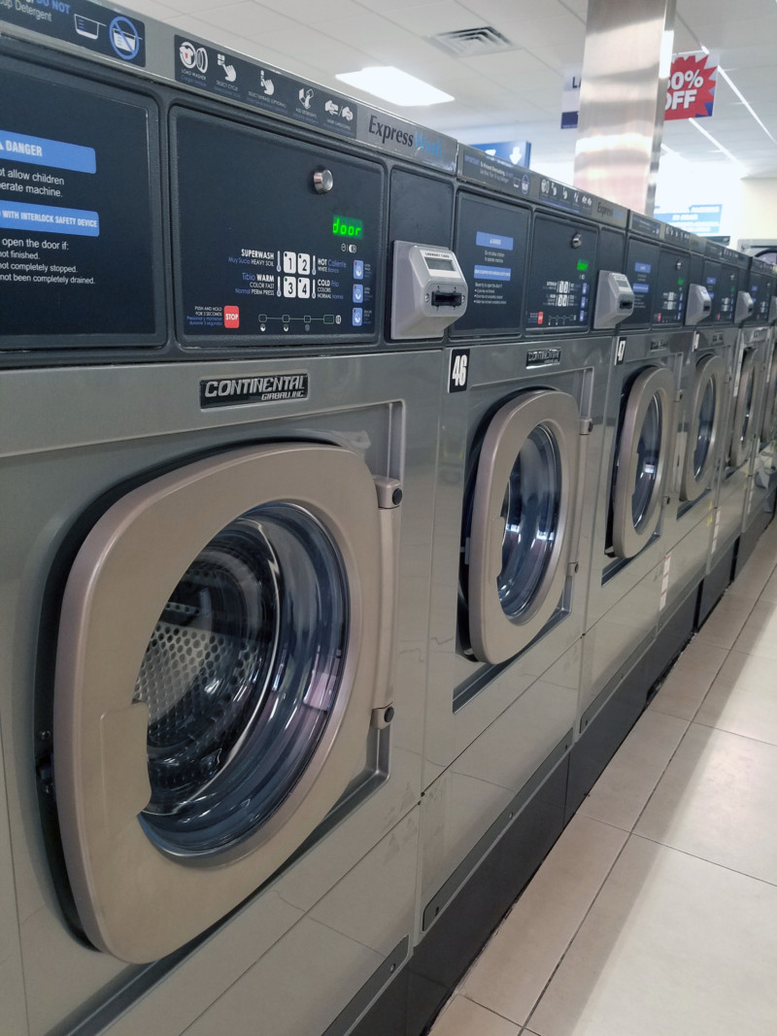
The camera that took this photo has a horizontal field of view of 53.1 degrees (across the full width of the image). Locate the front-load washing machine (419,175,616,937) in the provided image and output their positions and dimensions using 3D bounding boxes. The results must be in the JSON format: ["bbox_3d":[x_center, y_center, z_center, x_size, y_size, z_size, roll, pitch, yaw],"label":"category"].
[{"bbox_3d":[-0.055,-0.021,1.496,0.760,1.117,0.677,11,18,31],"label":"front-load washing machine"}]

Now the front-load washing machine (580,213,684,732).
[{"bbox_3d":[0.321,-0.168,2.063,0.760,1.117,0.691,11,18,31],"label":"front-load washing machine"}]

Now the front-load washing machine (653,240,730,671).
[{"bbox_3d":[0.704,-0.317,2.638,0.760,1.117,0.698,11,18,31],"label":"front-load washing machine"}]

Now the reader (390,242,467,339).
[{"bbox_3d":[0.051,-0.253,0.870,0.042,0.103,0.115,11,18,31],"label":"reader"}]

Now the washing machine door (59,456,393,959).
[{"bbox_3d":[-0.146,0.154,0.743,0.070,0.440,0.430,10,17,26],"label":"washing machine door"}]

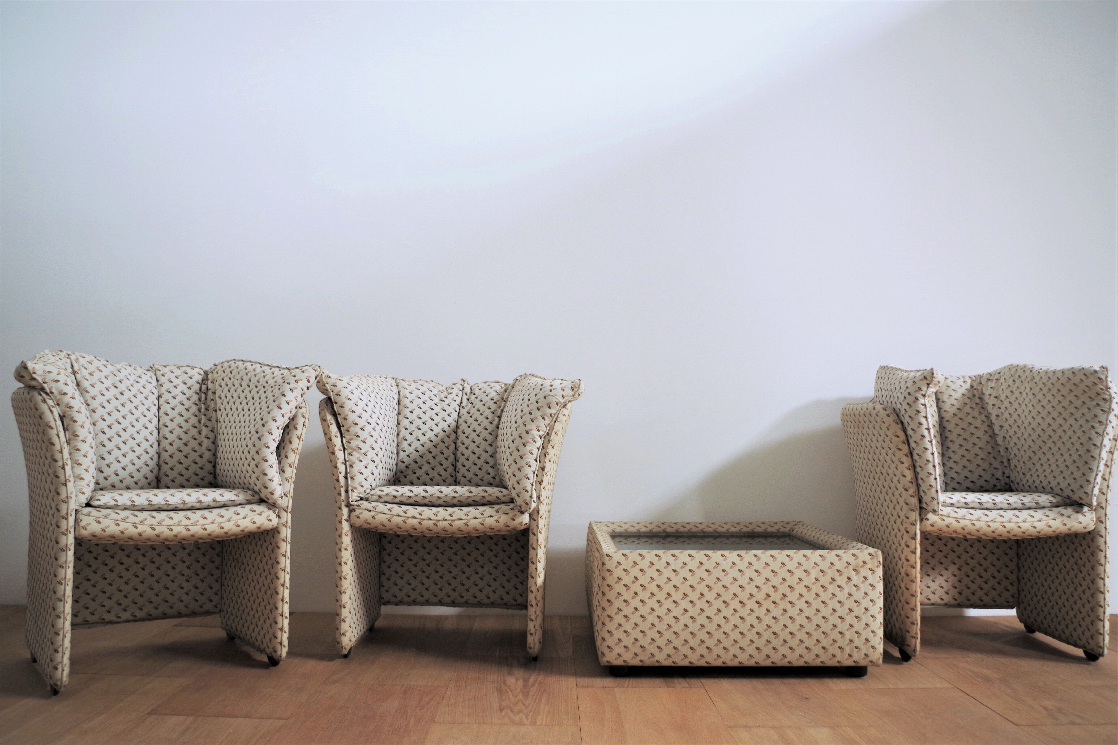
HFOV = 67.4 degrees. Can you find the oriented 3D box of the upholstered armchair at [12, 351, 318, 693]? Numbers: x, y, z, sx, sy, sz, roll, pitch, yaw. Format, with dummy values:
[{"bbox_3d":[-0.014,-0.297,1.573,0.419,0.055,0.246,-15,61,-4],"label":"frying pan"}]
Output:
[{"bbox_3d":[-1.056,0.362,2.206,0.716,0.802,0.588,4,-6,-39],"label":"upholstered armchair"}]

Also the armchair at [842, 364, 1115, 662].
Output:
[{"bbox_3d":[1.208,0.397,2.476,0.716,0.814,0.588,0,-4,3],"label":"armchair"}]

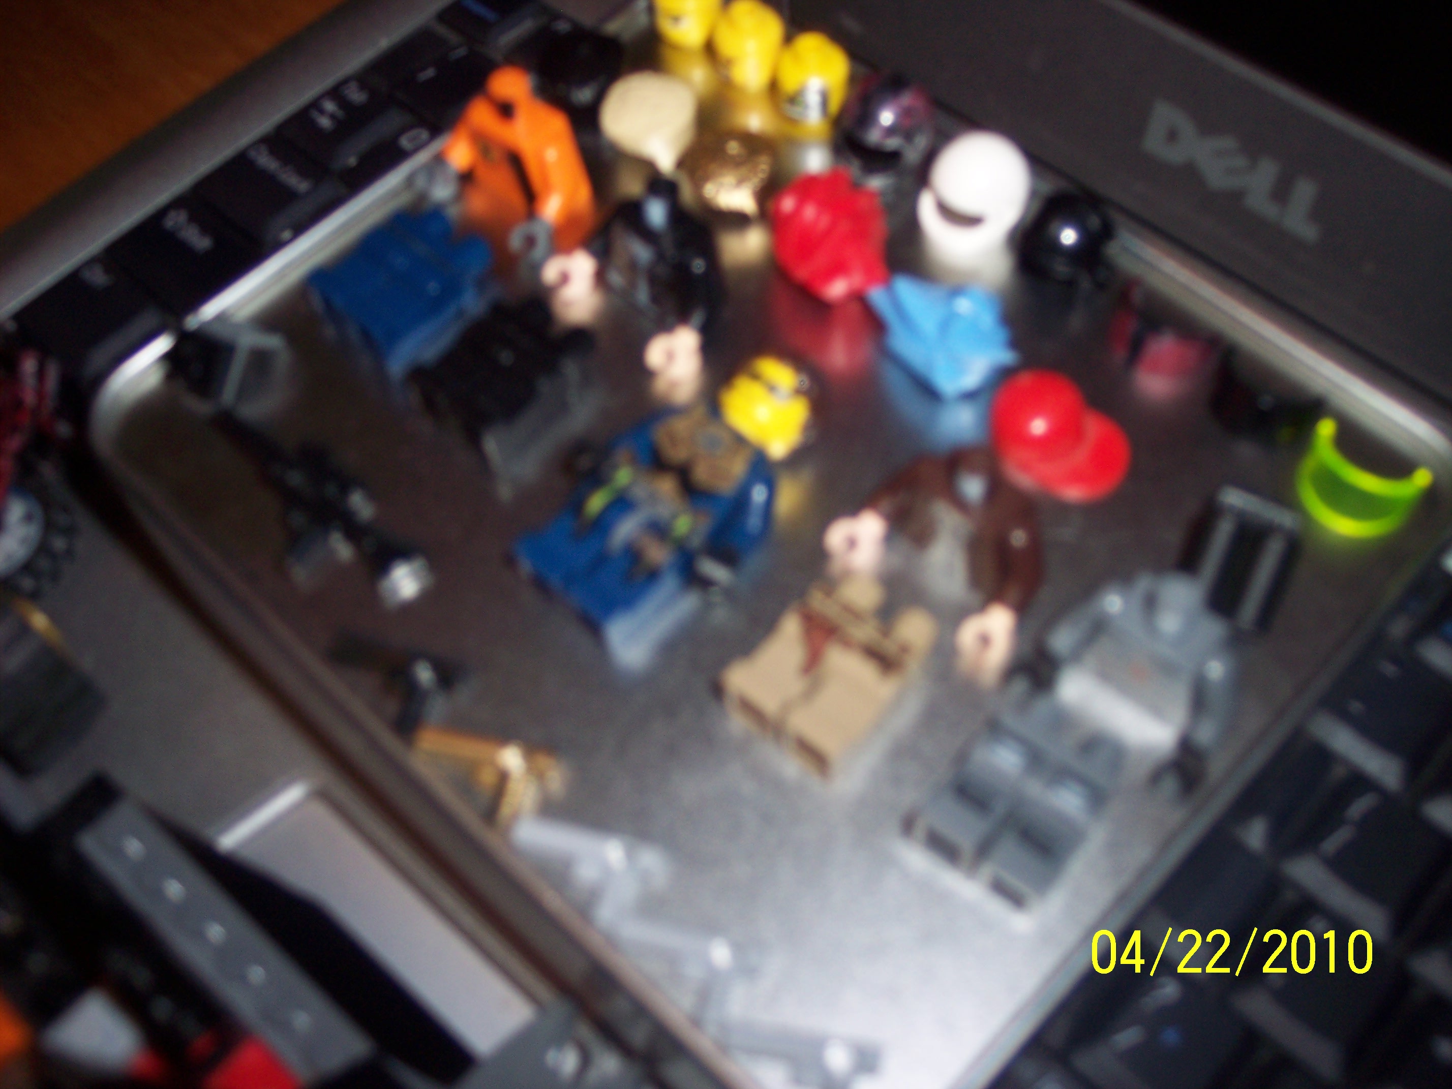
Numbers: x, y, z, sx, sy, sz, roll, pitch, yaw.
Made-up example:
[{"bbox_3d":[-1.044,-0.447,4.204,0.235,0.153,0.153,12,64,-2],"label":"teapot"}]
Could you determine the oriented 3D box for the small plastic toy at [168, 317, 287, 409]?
[{"bbox_3d":[-0.065,-0.024,0.214,0.013,0.007,0.009,8,59,6],"label":"small plastic toy"}]

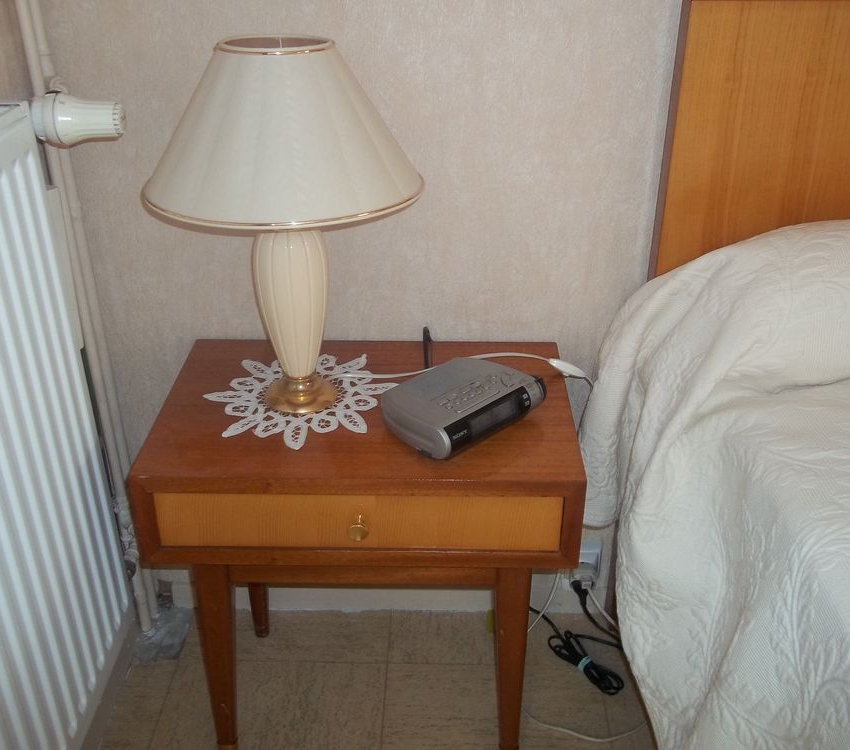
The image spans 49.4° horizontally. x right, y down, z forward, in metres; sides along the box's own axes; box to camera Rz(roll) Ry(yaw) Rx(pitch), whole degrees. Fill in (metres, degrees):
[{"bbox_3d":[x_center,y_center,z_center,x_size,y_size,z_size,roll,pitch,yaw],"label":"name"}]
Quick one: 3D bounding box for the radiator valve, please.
[{"bbox_3d":[-0.321,-0.236,0.851,0.092,0.049,0.049,0,30,1],"label":"radiator valve"}]

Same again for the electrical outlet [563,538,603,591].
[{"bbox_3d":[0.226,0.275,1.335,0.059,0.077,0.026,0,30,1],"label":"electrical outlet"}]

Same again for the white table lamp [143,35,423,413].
[{"bbox_3d":[-0.139,-0.141,0.958,0.277,0.381,0.277,0,30,1],"label":"white table lamp"}]

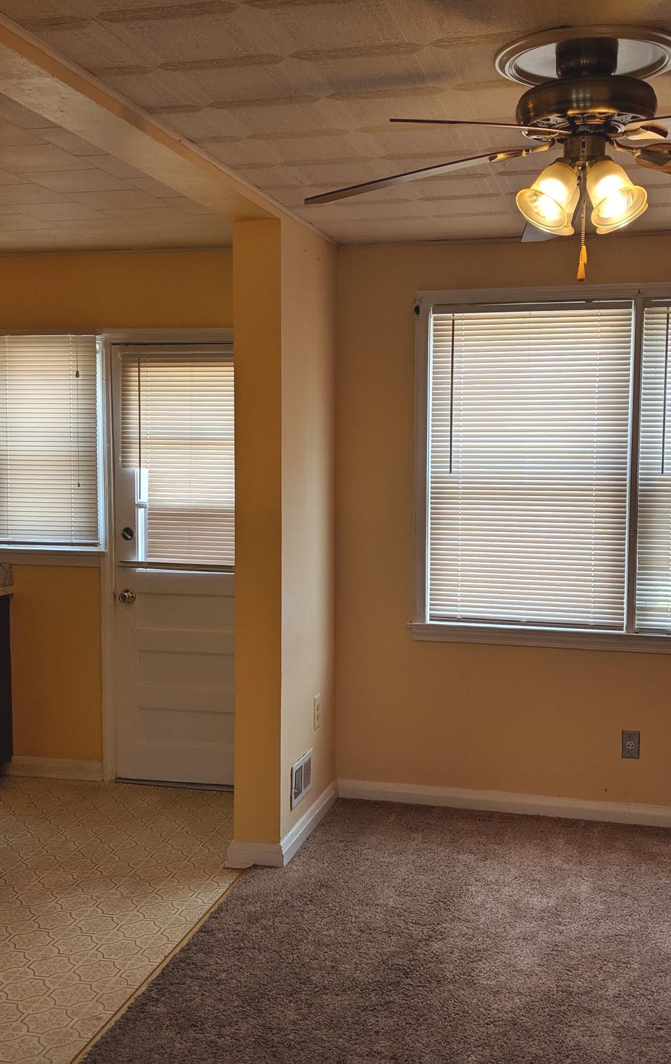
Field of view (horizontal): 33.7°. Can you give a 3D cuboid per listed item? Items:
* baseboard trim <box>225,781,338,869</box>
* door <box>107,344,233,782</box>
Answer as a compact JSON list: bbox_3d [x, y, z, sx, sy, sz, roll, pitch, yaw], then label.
[{"bbox_3d":[-0.190,1.186,4.582,0.225,0.097,0.855,1,5,15],"label":"baseboard trim"},{"bbox_3d":[-0.635,0.160,5.062,0.820,2.045,0.048,1,5,15],"label":"door"}]

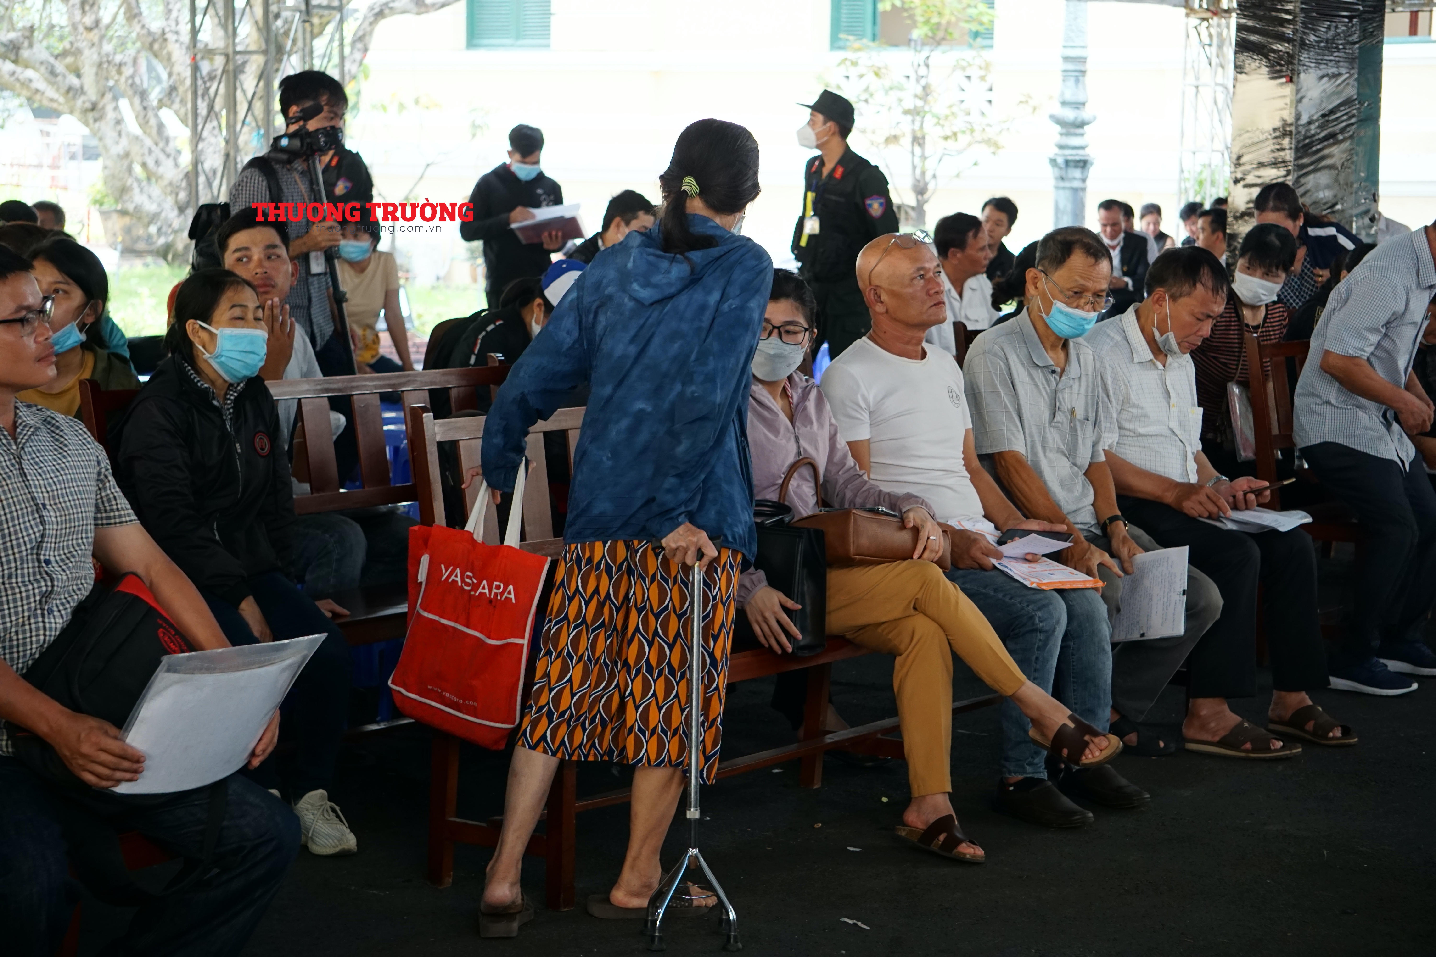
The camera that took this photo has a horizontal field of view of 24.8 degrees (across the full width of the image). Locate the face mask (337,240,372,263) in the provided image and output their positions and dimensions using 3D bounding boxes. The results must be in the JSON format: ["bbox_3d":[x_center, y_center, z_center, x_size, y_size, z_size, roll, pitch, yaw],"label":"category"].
[{"bbox_3d":[-1.478,-0.922,13.300,0.140,0.100,0.075,2,6,16],"label":"face mask"}]

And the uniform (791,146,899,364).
[{"bbox_3d":[0.562,-0.717,13.996,0.340,1.392,0.500,-4,7,-38],"label":"uniform"}]

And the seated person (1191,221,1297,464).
[{"bbox_3d":[1.803,-0.203,10.349,0.500,1.206,0.700,-5,7,-41],"label":"seated person"}]

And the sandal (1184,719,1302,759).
[{"bbox_3d":[1.250,0.610,7.771,0.275,0.085,0.105,3,6,24],"label":"sandal"}]

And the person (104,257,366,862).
[{"bbox_3d":[-0.990,0.160,6.678,0.640,1.162,0.500,4,7,35],"label":"person"}]

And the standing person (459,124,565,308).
[{"bbox_3d":[-0.944,-0.854,15.089,0.550,1.557,0.420,-2,6,-21],"label":"standing person"}]

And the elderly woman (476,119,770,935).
[{"bbox_3d":[-0.168,0.083,5.943,0.480,1.465,0.420,4,7,35],"label":"elderly woman"}]

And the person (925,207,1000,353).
[{"bbox_3d":[0.919,-0.277,10.951,0.700,1.227,0.480,4,7,35],"label":"person"}]

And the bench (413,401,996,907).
[{"bbox_3d":[0.316,0.239,7.193,0.430,0.920,2.600,4,7,35],"label":"bench"}]

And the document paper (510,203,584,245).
[{"bbox_3d":[-0.774,-1.153,14.800,0.350,0.240,0.060,-15,46,-10],"label":"document paper"}]

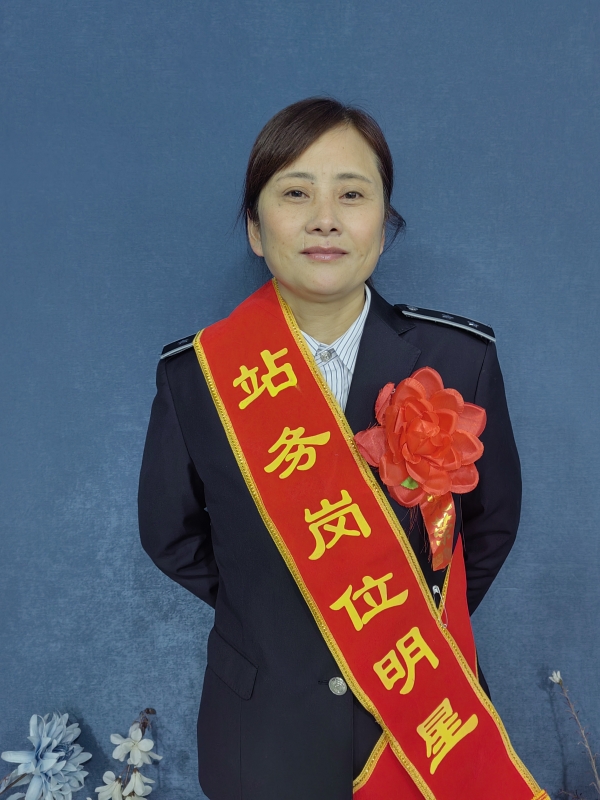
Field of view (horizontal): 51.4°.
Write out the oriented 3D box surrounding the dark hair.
[{"bbox_3d":[0.027,-0.280,0.770,0.192,0.190,0.195,0,8,-2],"label":"dark hair"}]

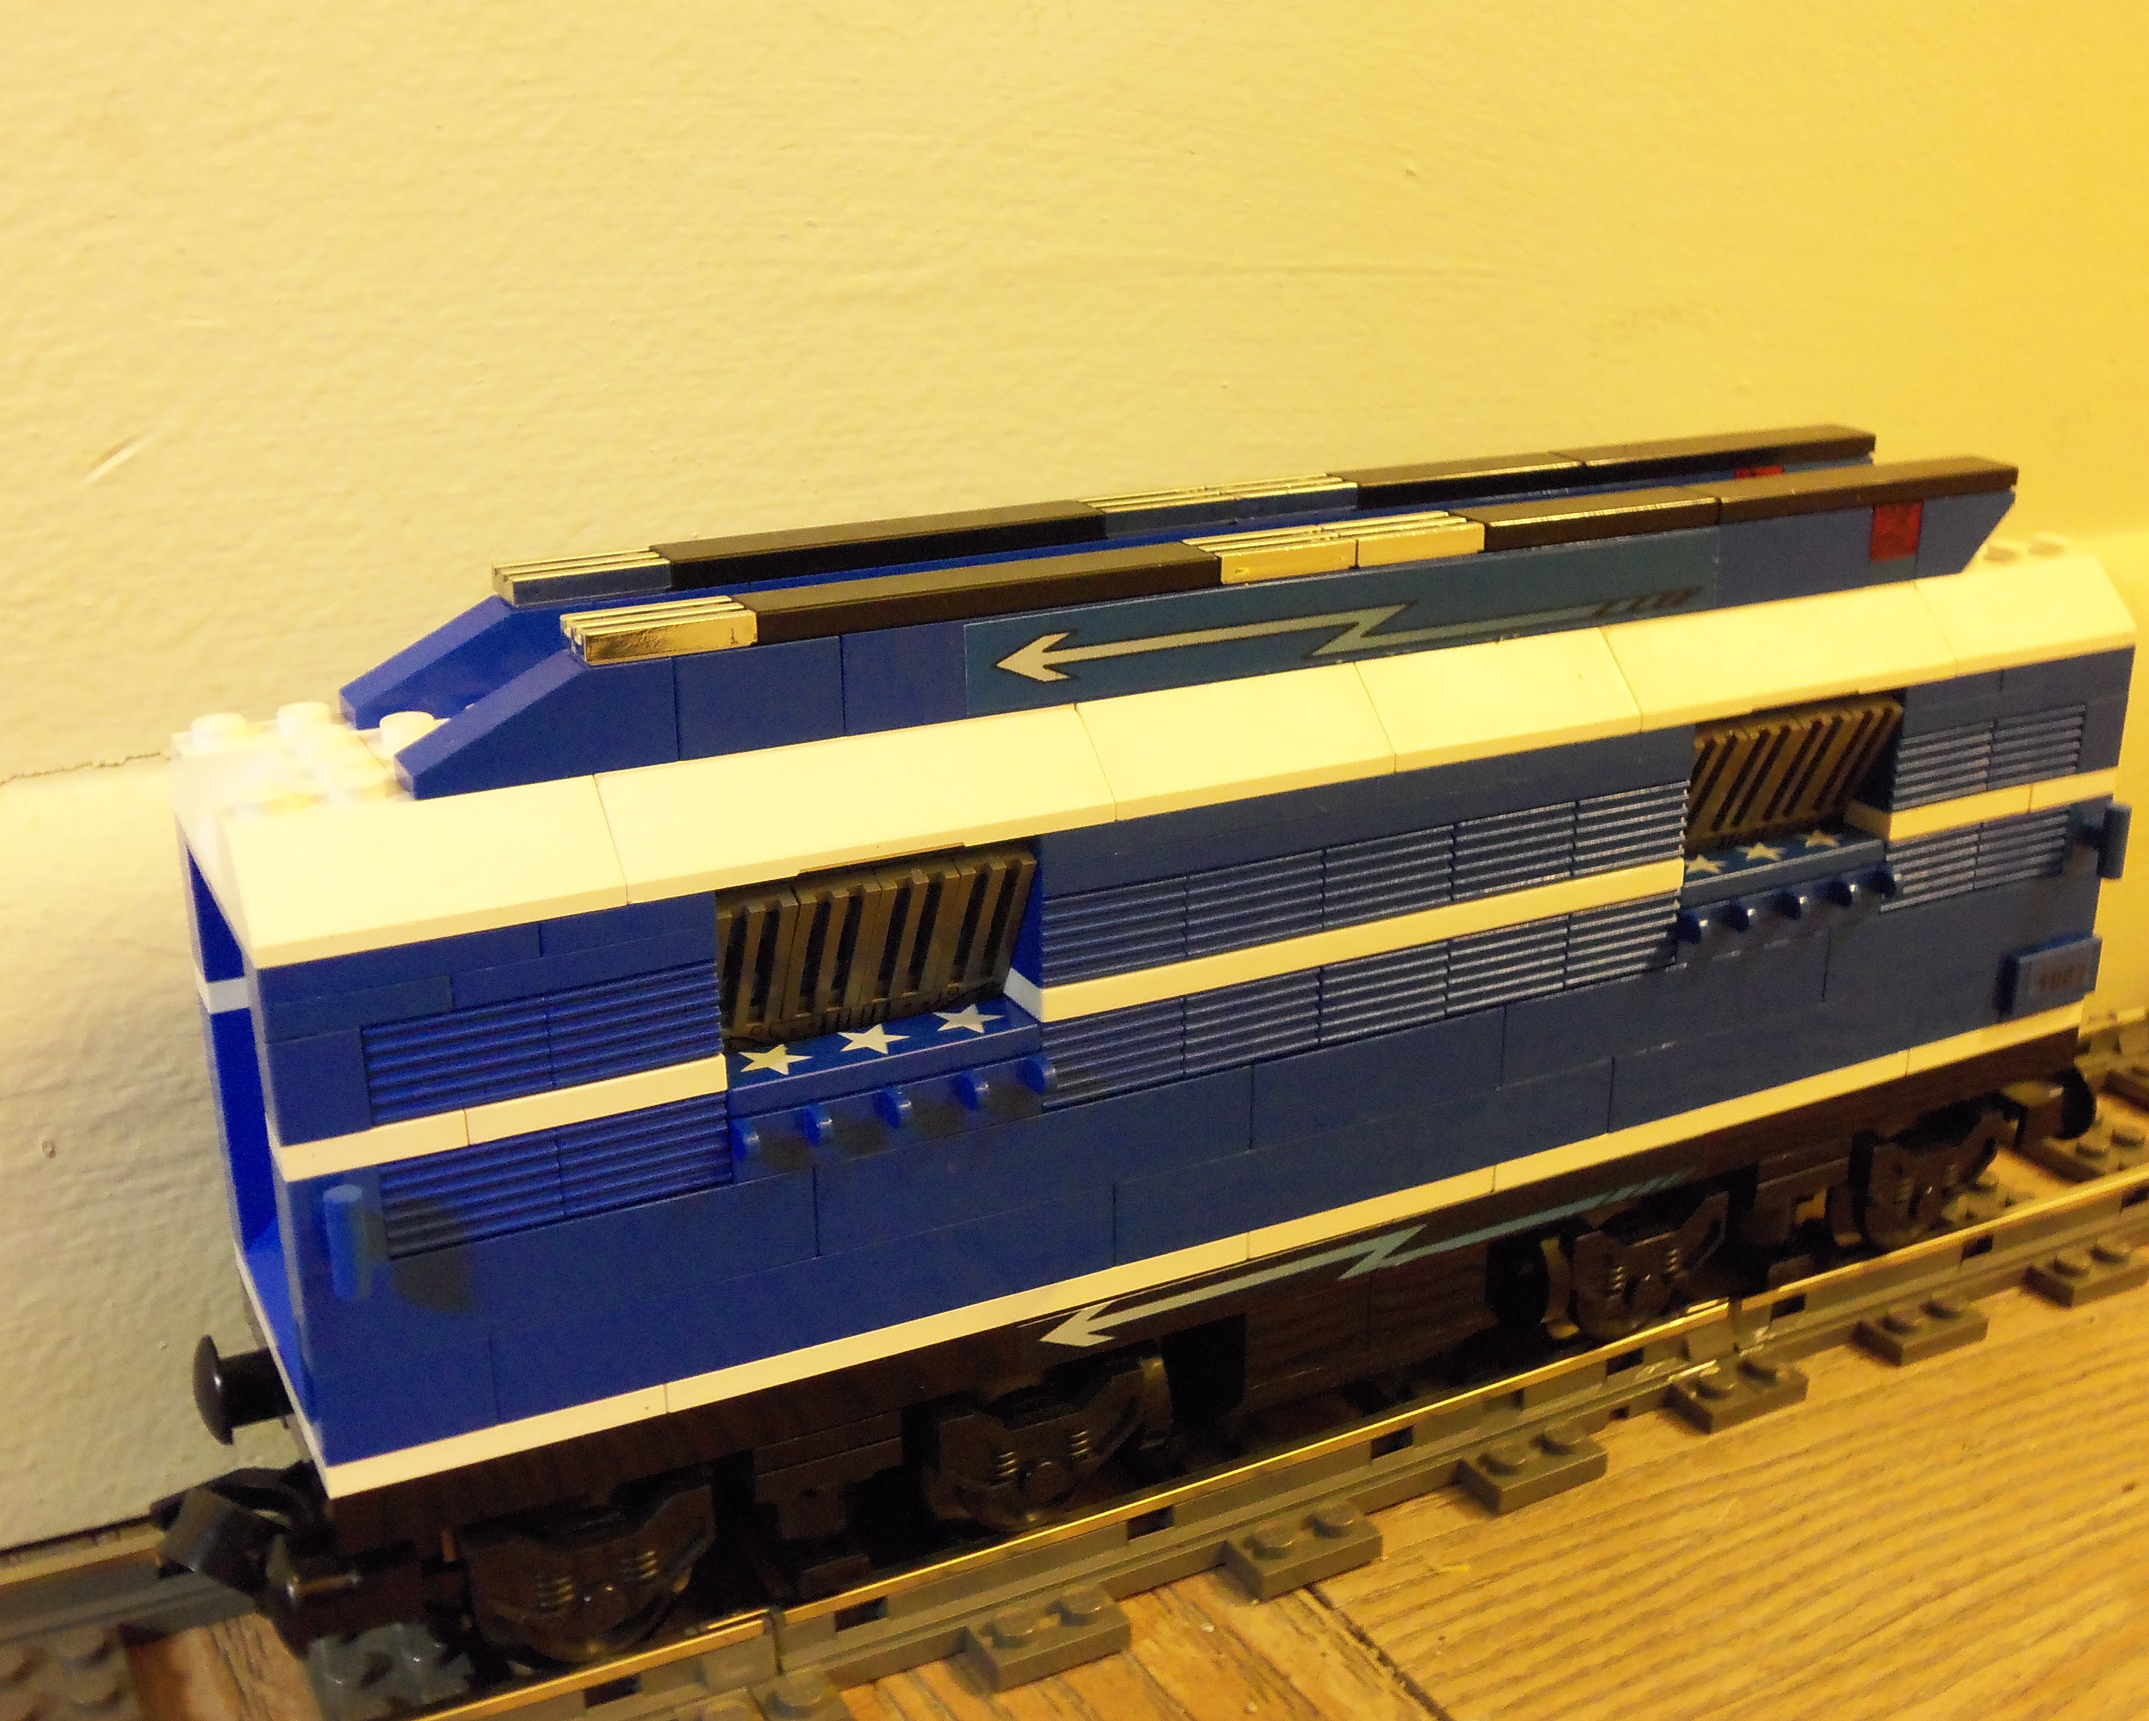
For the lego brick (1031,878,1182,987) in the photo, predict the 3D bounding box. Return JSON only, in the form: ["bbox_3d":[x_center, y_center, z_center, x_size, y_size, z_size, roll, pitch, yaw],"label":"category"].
[{"bbox_3d":[0.002,0.006,0.241,0.016,0.010,0.008,-10,22,-26],"label":"lego brick"}]

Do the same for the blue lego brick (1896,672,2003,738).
[{"bbox_3d":[0.099,-0.019,0.285,0.016,0.006,0.008,-10,22,-26],"label":"blue lego brick"}]

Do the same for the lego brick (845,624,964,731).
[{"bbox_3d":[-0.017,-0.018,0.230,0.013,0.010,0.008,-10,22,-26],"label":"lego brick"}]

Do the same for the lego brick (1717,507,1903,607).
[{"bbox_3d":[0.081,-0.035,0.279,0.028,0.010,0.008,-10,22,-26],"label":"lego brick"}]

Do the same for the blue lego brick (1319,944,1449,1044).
[{"bbox_3d":[0.030,0.013,0.258,0.016,0.010,0.008,-10,22,-26],"label":"blue lego brick"}]

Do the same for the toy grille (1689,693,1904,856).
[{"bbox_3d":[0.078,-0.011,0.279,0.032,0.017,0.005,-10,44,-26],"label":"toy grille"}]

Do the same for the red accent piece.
[{"bbox_3d":[0.093,-0.039,0.285,0.008,0.006,0.008,-10,22,-26],"label":"red accent piece"}]

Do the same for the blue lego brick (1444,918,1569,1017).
[{"bbox_3d":[0.044,0.010,0.266,0.016,0.010,0.008,-10,22,-26],"label":"blue lego brick"}]

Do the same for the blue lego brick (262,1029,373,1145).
[{"bbox_3d":[-0.064,0.018,0.207,0.008,0.010,0.008,-10,22,-26],"label":"blue lego brick"}]

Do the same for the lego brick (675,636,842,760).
[{"bbox_3d":[-0.030,-0.016,0.225,0.016,0.010,0.008,-10,22,-26],"label":"lego brick"}]

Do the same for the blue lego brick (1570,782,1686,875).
[{"bbox_3d":[0.058,-0.005,0.268,0.016,0.010,0.008,-10,22,-26],"label":"blue lego brick"}]

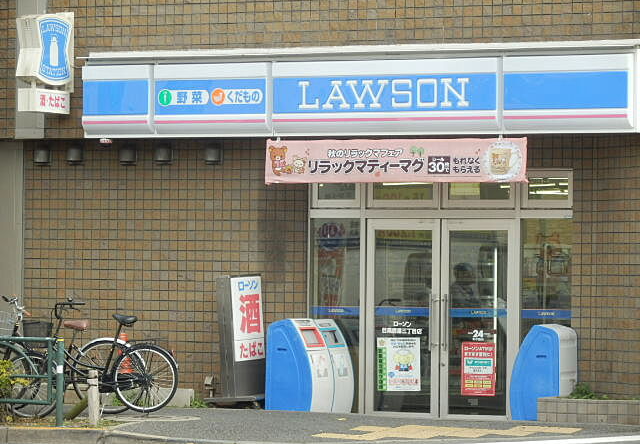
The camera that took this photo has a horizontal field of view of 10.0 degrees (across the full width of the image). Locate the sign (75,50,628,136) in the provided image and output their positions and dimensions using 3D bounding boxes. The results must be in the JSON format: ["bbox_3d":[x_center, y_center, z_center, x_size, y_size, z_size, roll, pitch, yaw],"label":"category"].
[{"bbox_3d":[0.361,-1.272,37.314,6.328,0.812,0.340,0,-1,28],"label":"sign"}]

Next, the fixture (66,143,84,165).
[{"bbox_3d":[-2.631,-0.716,39.396,0.165,0.225,0.175,0,-1,28],"label":"fixture"}]

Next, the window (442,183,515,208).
[{"bbox_3d":[1.521,-0.314,35.075,0.787,0.369,0.081,0,-1,30],"label":"window"}]

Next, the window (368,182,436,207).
[{"bbox_3d":[0.805,-0.315,35.484,0.777,0.368,0.081,0,-1,30],"label":"window"}]

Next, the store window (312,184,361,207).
[{"bbox_3d":[0.174,-0.345,38.750,0.599,0.406,0.080,0,-1,28],"label":"store window"}]

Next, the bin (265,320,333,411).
[{"bbox_3d":[-0.189,1.380,35.338,0.531,0.890,0.432,0,-1,30],"label":"bin"}]

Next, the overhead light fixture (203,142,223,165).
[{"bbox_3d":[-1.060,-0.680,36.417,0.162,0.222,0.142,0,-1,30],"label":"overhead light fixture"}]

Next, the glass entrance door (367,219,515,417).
[{"bbox_3d":[1.251,0.997,38.123,1.730,2.061,0.090,0,-1,28],"label":"glass entrance door"}]

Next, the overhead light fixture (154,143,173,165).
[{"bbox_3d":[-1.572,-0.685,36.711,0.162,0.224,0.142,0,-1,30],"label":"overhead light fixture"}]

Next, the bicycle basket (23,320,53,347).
[{"bbox_3d":[-2.897,1.145,37.600,0.300,0.270,0.350,1,-1,-9],"label":"bicycle basket"}]

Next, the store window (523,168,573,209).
[{"bbox_3d":[2.333,-0.342,37.593,0.581,0.406,0.080,0,-1,28],"label":"store window"}]

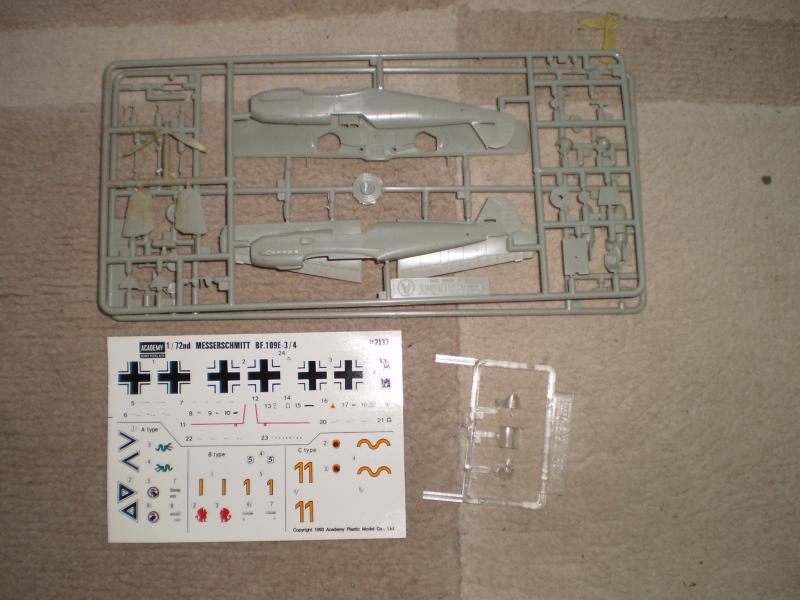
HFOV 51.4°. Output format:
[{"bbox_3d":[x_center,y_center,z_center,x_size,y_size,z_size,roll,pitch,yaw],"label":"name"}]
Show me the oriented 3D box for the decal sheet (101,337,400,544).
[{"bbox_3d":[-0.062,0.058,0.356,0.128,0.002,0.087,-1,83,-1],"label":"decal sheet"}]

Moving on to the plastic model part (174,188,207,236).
[{"bbox_3d":[-0.091,-0.038,0.362,0.014,0.003,0.020,-1,83,-1],"label":"plastic model part"}]

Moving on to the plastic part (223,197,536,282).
[{"bbox_3d":[-0.009,-0.026,0.362,0.136,0.010,0.036,-1,83,-1],"label":"plastic part"}]

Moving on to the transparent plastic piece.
[{"bbox_3d":[0.043,0.057,0.356,0.060,0.005,0.062,6,83,0],"label":"transparent plastic piece"}]

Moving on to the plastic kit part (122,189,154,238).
[{"bbox_3d":[-0.114,-0.037,0.362,0.013,0.003,0.022,-1,83,-1],"label":"plastic kit part"}]

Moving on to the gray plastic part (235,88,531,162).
[{"bbox_3d":[-0.008,-0.078,0.368,0.131,0.010,0.033,0,83,-1],"label":"gray plastic part"}]

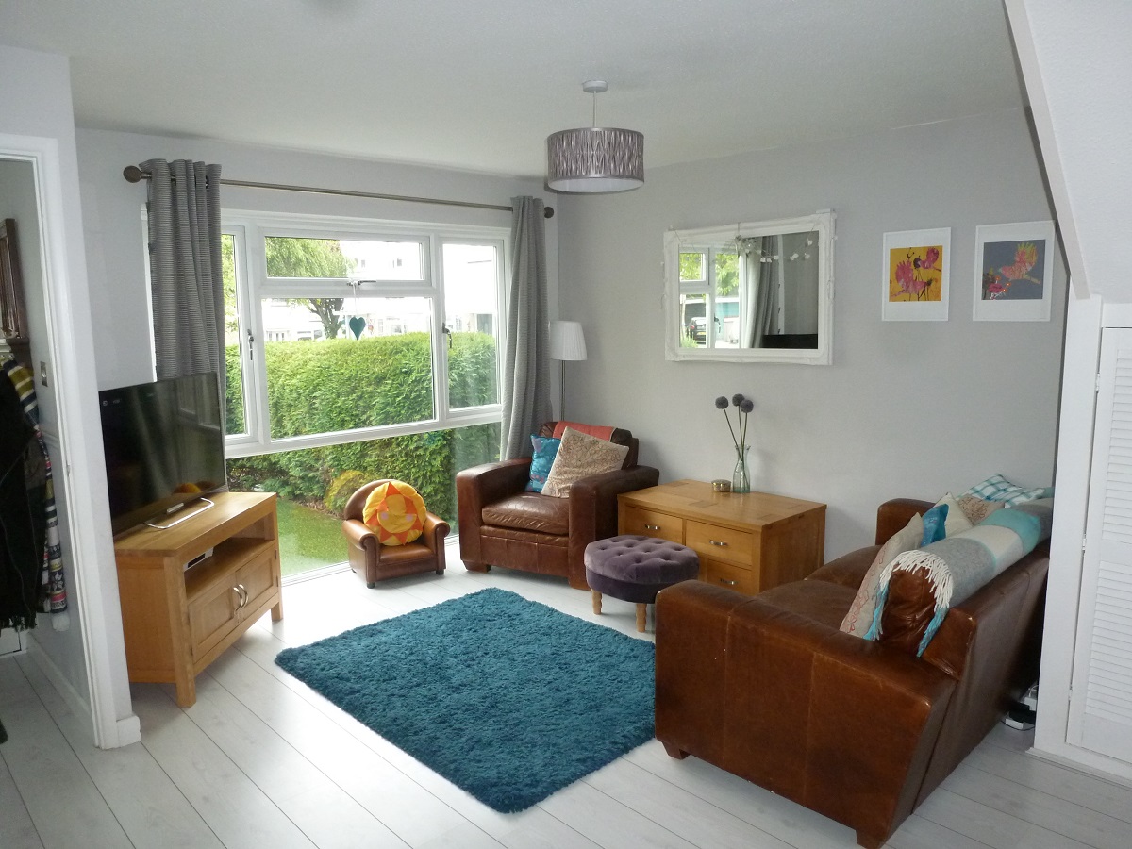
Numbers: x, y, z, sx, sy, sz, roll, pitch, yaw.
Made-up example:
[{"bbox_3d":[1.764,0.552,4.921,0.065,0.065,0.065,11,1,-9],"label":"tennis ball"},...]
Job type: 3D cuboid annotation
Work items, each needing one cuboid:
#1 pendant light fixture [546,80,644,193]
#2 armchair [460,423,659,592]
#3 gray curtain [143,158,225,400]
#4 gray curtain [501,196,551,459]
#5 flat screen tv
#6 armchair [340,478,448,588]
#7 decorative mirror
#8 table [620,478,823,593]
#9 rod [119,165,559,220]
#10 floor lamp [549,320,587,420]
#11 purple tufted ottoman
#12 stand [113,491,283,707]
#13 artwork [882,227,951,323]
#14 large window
[{"bbox_3d":[0.113,-1.115,3.017,0.370,0.373,0.370,-1,8,0],"label":"pendant light fixture"},{"bbox_3d":[-0.005,0.426,4.737,0.880,0.790,0.950,3,10,28],"label":"armchair"},{"bbox_3d":[-1.771,-0.125,3.804,0.360,2.180,0.150,-9,12,-43],"label":"gray curtain"},{"bbox_3d":[-0.283,-0.364,5.224,0.470,2.180,0.150,-9,12,-43],"label":"gray curtain"},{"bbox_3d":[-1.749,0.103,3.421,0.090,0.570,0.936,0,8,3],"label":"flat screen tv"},{"bbox_3d":[-0.985,0.604,4.544,0.530,0.530,0.400,-6,10,-29],"label":"armchair"},{"bbox_3d":[1.000,-0.743,4.457,0.050,0.774,1.105,-8,11,-43],"label":"decorative mirror"},{"bbox_3d":[0.856,0.650,4.380,0.622,0.462,0.951,-8,11,-43],"label":"table"},{"bbox_3d":[-1.018,-1.268,4.390,2.630,0.080,0.100,-9,12,-43],"label":"rod"},{"bbox_3d":[0.003,0.022,5.357,0.291,1.467,0.291,-8,11,-43],"label":"floor lamp"},{"bbox_3d":[0.375,0.773,3.892,0.575,0.335,0.575,-1,8,0],"label":"purple tufted ottoman"},{"bbox_3d":[-1.681,0.727,3.468,0.470,0.630,0.930,-1,8,2],"label":"stand"},{"bbox_3d":[1.678,-0.711,3.761,0.025,0.424,0.316,-8,11,-43],"label":"artwork"},{"bbox_3d":[-1.176,-0.165,4.658,2.286,2.067,0.100,-8,11,-43],"label":"large window"}]

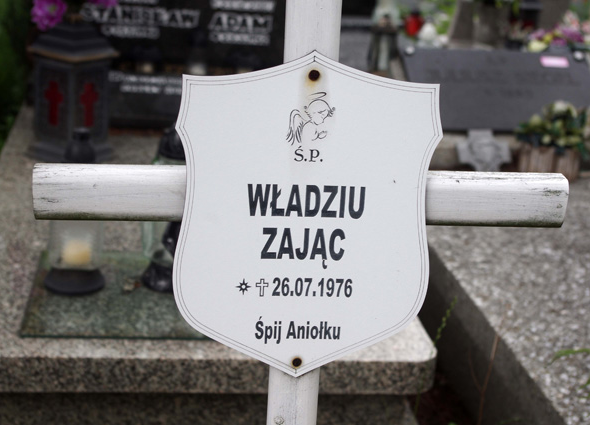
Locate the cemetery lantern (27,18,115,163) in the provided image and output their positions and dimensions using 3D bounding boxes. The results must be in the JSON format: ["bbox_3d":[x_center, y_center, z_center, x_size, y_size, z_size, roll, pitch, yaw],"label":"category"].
[{"bbox_3d":[-0.672,-0.377,3.233,0.192,0.413,0.192,17,21,34],"label":"cemetery lantern"}]

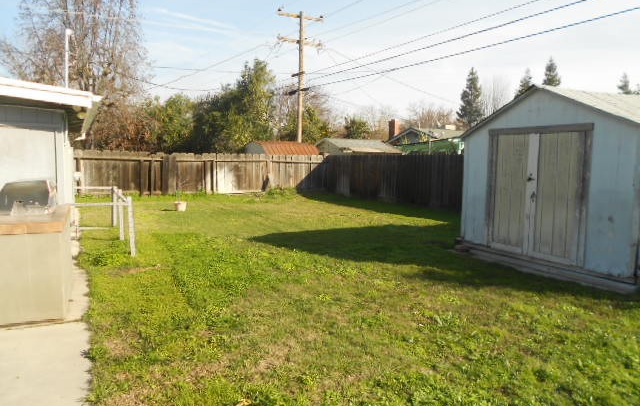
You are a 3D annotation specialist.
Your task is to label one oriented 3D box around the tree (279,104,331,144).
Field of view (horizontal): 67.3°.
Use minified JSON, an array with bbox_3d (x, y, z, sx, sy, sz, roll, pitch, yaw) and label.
[{"bbox_3d":[-1.325,-5.434,42.687,4.830,6.360,4.830,1,5,0],"label":"tree"}]

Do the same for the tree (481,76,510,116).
[{"bbox_3d":[26.733,-12.109,74.180,4.681,14.843,4.681,1,5,0],"label":"tree"}]

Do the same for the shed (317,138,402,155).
[{"bbox_3d":[3.297,-3.908,42.717,5.800,3.450,4.800,-2,6,-26],"label":"shed"}]

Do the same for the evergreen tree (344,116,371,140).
[{"bbox_3d":[4.077,-6.575,54.626,3.364,6.656,3.364,1,5,0],"label":"evergreen tree"}]

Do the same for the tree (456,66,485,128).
[{"bbox_3d":[22.869,-12.734,74.129,4.587,15.986,4.587,1,5,0],"label":"tree"}]

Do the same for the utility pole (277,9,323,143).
[{"bbox_3d":[-1.156,-6.135,28.568,2.800,10.284,0.400,-2,6,-26],"label":"utility pole"}]

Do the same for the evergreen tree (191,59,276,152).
[{"bbox_3d":[-5.247,-4.866,29.189,5.383,7.526,5.383,1,5,0],"label":"evergreen tree"}]

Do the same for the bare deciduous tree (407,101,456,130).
[{"bbox_3d":[14.100,-8.318,61.485,6.449,9.194,6.449,1,5,0],"label":"bare deciduous tree"}]

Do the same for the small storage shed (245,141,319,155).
[{"bbox_3d":[-2.187,-2.173,27.418,3.500,2.450,2.700,-3,6,-34],"label":"small storage shed"}]

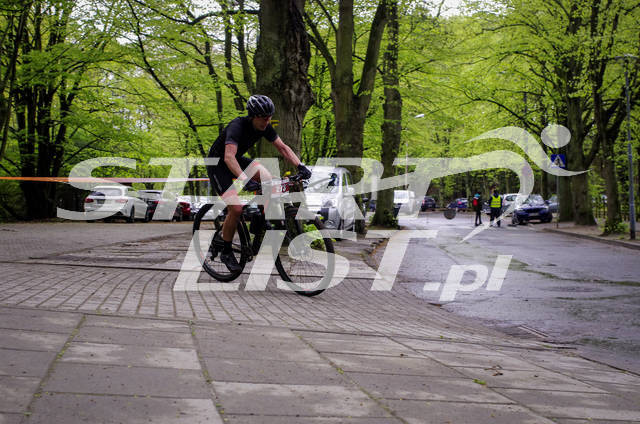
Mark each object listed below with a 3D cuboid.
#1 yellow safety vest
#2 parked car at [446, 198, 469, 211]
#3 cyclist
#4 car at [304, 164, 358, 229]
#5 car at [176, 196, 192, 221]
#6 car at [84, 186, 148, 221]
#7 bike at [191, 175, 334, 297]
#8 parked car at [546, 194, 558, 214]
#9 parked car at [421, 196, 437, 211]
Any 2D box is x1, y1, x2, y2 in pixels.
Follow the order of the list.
[{"bbox_3d":[7.880,-0.460,41.500,0.500,0.620,0.300,0,1,5],"label":"yellow safety vest"},{"bbox_3d":[15.900,-0.720,106.000,1.780,1.480,4.300,0,1,-11],"label":"parked car"},{"bbox_3d":[-0.555,-0.235,7.820,0.660,1.500,1.060,-7,5,-42],"label":"cyclist"},{"bbox_3d":[0.100,-0.410,29.000,1.780,1.860,4.350,0,1,7],"label":"car"},{"bbox_3d":[-8.200,-0.250,51.500,1.780,1.470,4.300,0,1,2],"label":"car"},{"bbox_3d":[-8.300,-0.330,38.400,1.820,1.470,4.550,0,1,4],"label":"car"},{"bbox_3d":[-0.543,0.152,7.924,0.720,1.040,1.870,-12,8,-42],"label":"bike"},{"bbox_3d":[17.700,-0.450,67.000,1.800,1.520,4.350,0,1,8],"label":"parked car"},{"bbox_3d":[11.750,-0.800,100.000,1.760,1.570,4.200,0,1,3],"label":"parked car"}]

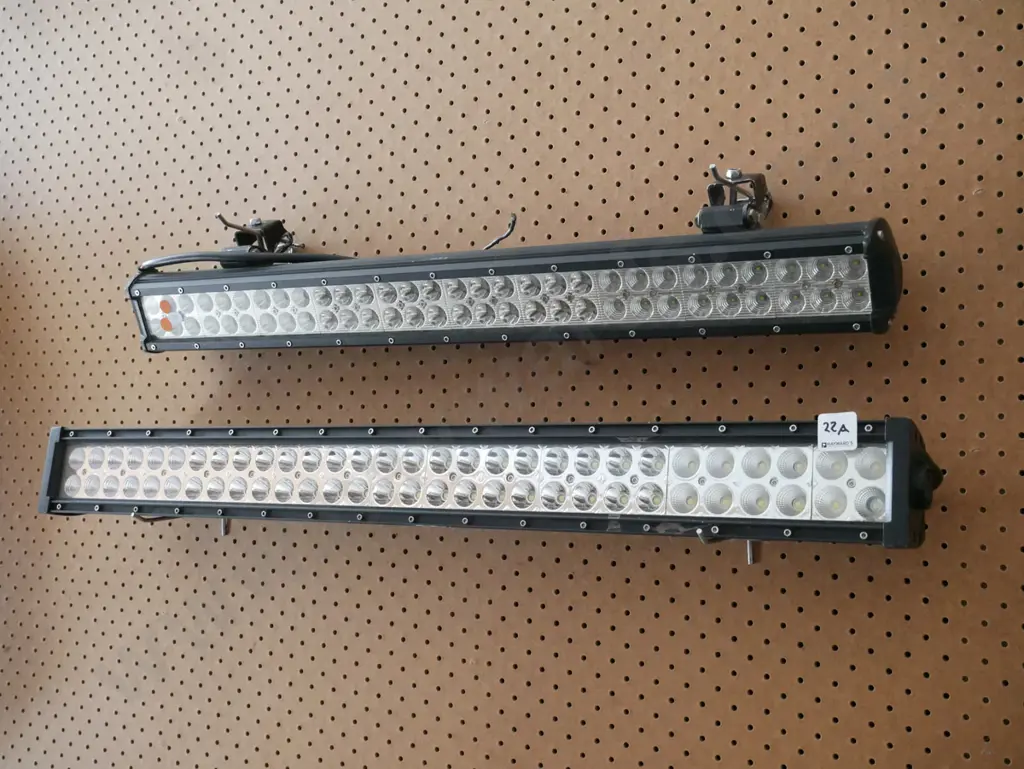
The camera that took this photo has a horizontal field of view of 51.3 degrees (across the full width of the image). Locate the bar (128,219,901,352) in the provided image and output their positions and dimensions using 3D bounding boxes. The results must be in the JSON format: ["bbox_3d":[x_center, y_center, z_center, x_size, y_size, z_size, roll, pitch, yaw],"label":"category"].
[{"bbox_3d":[-0.049,-0.075,0.910,0.714,0.075,0.064,0,23,27],"label":"bar"}]

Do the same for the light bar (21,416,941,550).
[{"bbox_3d":[-0.084,0.083,0.911,0.828,0.087,0.069,-2,-16,26],"label":"light bar"}]

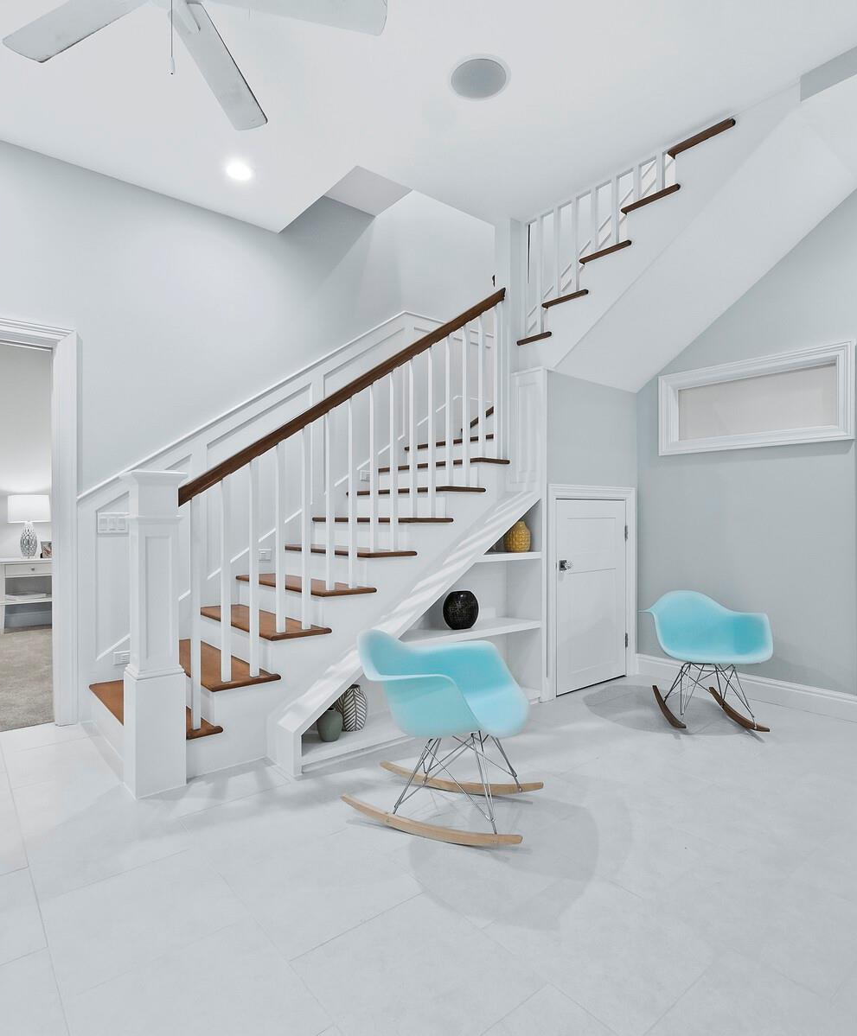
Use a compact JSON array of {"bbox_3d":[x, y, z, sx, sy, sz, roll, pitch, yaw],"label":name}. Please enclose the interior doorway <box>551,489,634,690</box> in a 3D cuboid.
[{"bbox_3d":[1.102,0.465,3.797,1.020,1.351,0.100,0,0,-40],"label":"interior doorway"}]

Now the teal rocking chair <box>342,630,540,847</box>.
[{"bbox_3d":[0.068,0.795,2.149,0.680,0.690,0.630,0,0,21],"label":"teal rocking chair"}]

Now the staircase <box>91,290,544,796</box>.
[{"bbox_3d":[-0.655,-0.196,3.375,2.314,2.671,1.311,0,0,-40],"label":"staircase"}]

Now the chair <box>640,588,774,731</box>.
[{"bbox_3d":[1.539,0.795,3.169,0.630,0.690,0.680,0,0,4],"label":"chair"}]

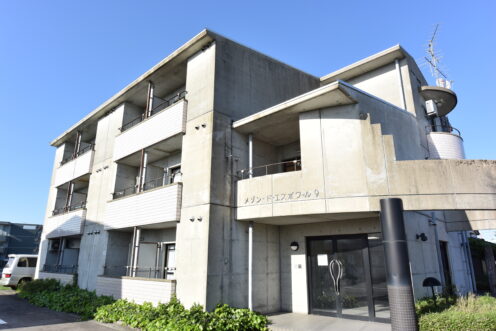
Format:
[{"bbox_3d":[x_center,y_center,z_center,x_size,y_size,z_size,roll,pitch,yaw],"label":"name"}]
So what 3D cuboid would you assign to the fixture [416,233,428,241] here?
[{"bbox_3d":[5.183,2.119,9.401,0.300,0.240,0.180,-15,-22,41],"label":"fixture"}]

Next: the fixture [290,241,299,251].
[{"bbox_3d":[1.429,2.464,9.703,0.265,0.265,0.120,-15,-22,41],"label":"fixture"}]

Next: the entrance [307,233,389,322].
[{"bbox_3d":[2.560,2.982,8.624,2.200,2.160,0.120,-15,-22,41],"label":"entrance"}]

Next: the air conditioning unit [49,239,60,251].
[{"bbox_3d":[-10.210,4.275,17.028,0.290,0.550,0.780,-15,-22,41],"label":"air conditioning unit"}]

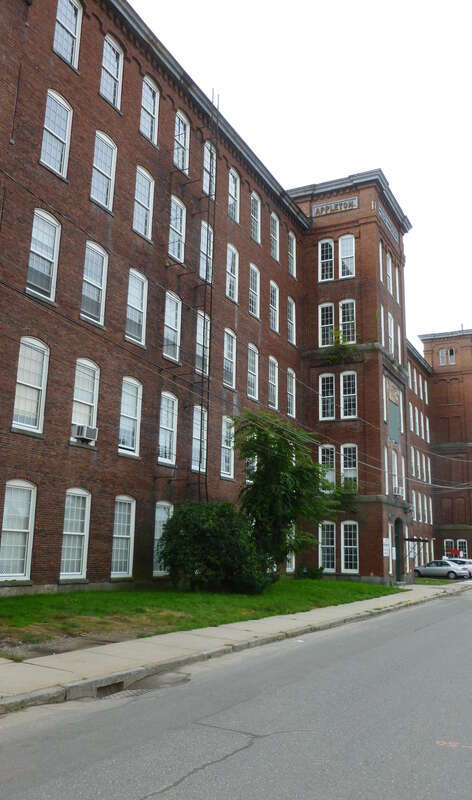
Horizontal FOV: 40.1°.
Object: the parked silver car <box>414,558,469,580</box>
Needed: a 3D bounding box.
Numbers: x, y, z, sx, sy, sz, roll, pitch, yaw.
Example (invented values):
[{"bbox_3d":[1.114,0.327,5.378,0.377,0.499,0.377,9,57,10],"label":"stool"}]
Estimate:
[{"bbox_3d":[16.023,13.444,51.635,4.750,1.430,1.790,-6,-15,28],"label":"parked silver car"}]

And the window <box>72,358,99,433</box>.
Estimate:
[{"bbox_3d":[-5.042,0.063,21.731,0.150,2.848,1.142,-6,-15,28],"label":"window"}]

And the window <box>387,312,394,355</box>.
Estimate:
[{"bbox_3d":[9.523,-4.027,39.980,0.180,2.726,1.102,-6,-15,28],"label":"window"}]

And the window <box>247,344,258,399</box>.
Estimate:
[{"bbox_3d":[0.876,-1.477,33.233,0.160,2.853,1.145,-6,-15,28],"label":"window"}]

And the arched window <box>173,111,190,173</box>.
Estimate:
[{"bbox_3d":[-2.437,-11.462,28.829,0.160,2.805,1.200,-5,-15,28],"label":"arched window"}]

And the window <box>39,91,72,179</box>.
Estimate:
[{"bbox_3d":[-5.804,-8.601,20.896,0.160,2.773,1.162,-6,-15,28],"label":"window"}]

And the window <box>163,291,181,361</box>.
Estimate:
[{"bbox_3d":[-2.653,-3.075,26.950,0.180,2.871,1.189,-6,-15,28],"label":"window"}]

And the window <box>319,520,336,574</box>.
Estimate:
[{"bbox_3d":[5.128,8.216,36.166,1.000,2.806,0.150,-6,-15,28],"label":"window"}]

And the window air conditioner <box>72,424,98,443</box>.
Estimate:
[{"bbox_3d":[-5.003,1.114,21.471,0.550,0.370,0.570,-6,-15,28],"label":"window air conditioner"}]

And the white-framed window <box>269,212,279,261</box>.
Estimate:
[{"bbox_3d":[2.138,-9.022,35.810,0.160,2.730,1.162,-6,-15,28],"label":"white-framed window"}]

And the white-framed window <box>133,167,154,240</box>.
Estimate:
[{"bbox_3d":[-3.560,-7.586,24.882,0.160,2.773,1.162,-6,-15,28],"label":"white-framed window"}]

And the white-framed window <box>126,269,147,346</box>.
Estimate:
[{"bbox_3d":[-3.776,-3.583,24.795,0.150,2.866,1.142,-6,-15,28],"label":"white-framed window"}]

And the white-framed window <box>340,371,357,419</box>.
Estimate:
[{"bbox_3d":[6.562,-0.317,37.607,1.030,2.828,0.180,-6,-15,28],"label":"white-framed window"}]

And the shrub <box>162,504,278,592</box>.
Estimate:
[{"bbox_3d":[-0.550,5.319,23.302,3.150,2.898,4.410,-6,-15,28],"label":"shrub"}]

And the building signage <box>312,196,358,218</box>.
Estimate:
[{"bbox_3d":[5.897,-11.348,38.552,2.842,0.700,0.120,-6,-15,28],"label":"building signage"}]

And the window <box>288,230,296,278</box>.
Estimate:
[{"bbox_3d":[3.407,-8.901,39.446,0.160,2.751,1.145,-6,-15,28],"label":"window"}]

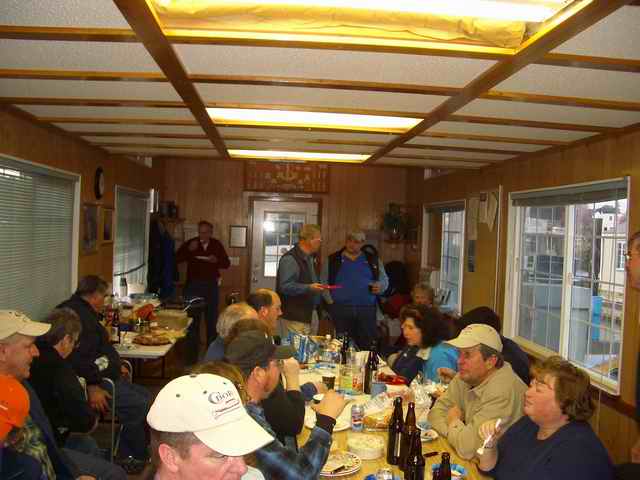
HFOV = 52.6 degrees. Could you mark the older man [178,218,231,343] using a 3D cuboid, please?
[{"bbox_3d":[-1.395,0.617,7.727,0.630,1.710,0.430,2,1,-11],"label":"older man"}]

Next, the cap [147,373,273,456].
[{"bbox_3d":[-0.219,0.332,1.255,0.262,0.140,0.175,-4,0,33],"label":"cap"}]

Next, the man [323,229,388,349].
[{"bbox_3d":[0.362,0.721,6.615,0.630,1.666,0.460,2,1,4],"label":"man"}]

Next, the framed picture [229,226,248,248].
[{"bbox_3d":[-1.144,-0.046,9.109,0.275,0.310,0.030,2,1,-5],"label":"framed picture"}]

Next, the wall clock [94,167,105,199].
[{"bbox_3d":[-1.947,-0.503,5.714,0.050,0.300,0.300,2,1,-5],"label":"wall clock"}]

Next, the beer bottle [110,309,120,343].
[{"bbox_3d":[-1.479,0.627,4.691,0.063,0.237,0.063,2,1,-5],"label":"beer bottle"}]

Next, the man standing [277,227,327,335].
[{"bbox_3d":[-0.187,0.696,6.169,0.470,1.691,0.500,2,1,13],"label":"man standing"}]

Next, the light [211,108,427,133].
[{"bbox_3d":[-0.035,-0.721,3.876,1.230,0.065,0.540,2,1,-5],"label":"light"}]

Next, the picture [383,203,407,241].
[{"bbox_3d":[1.069,-0.265,9.281,0.350,0.520,0.040,2,1,-5],"label":"picture"}]

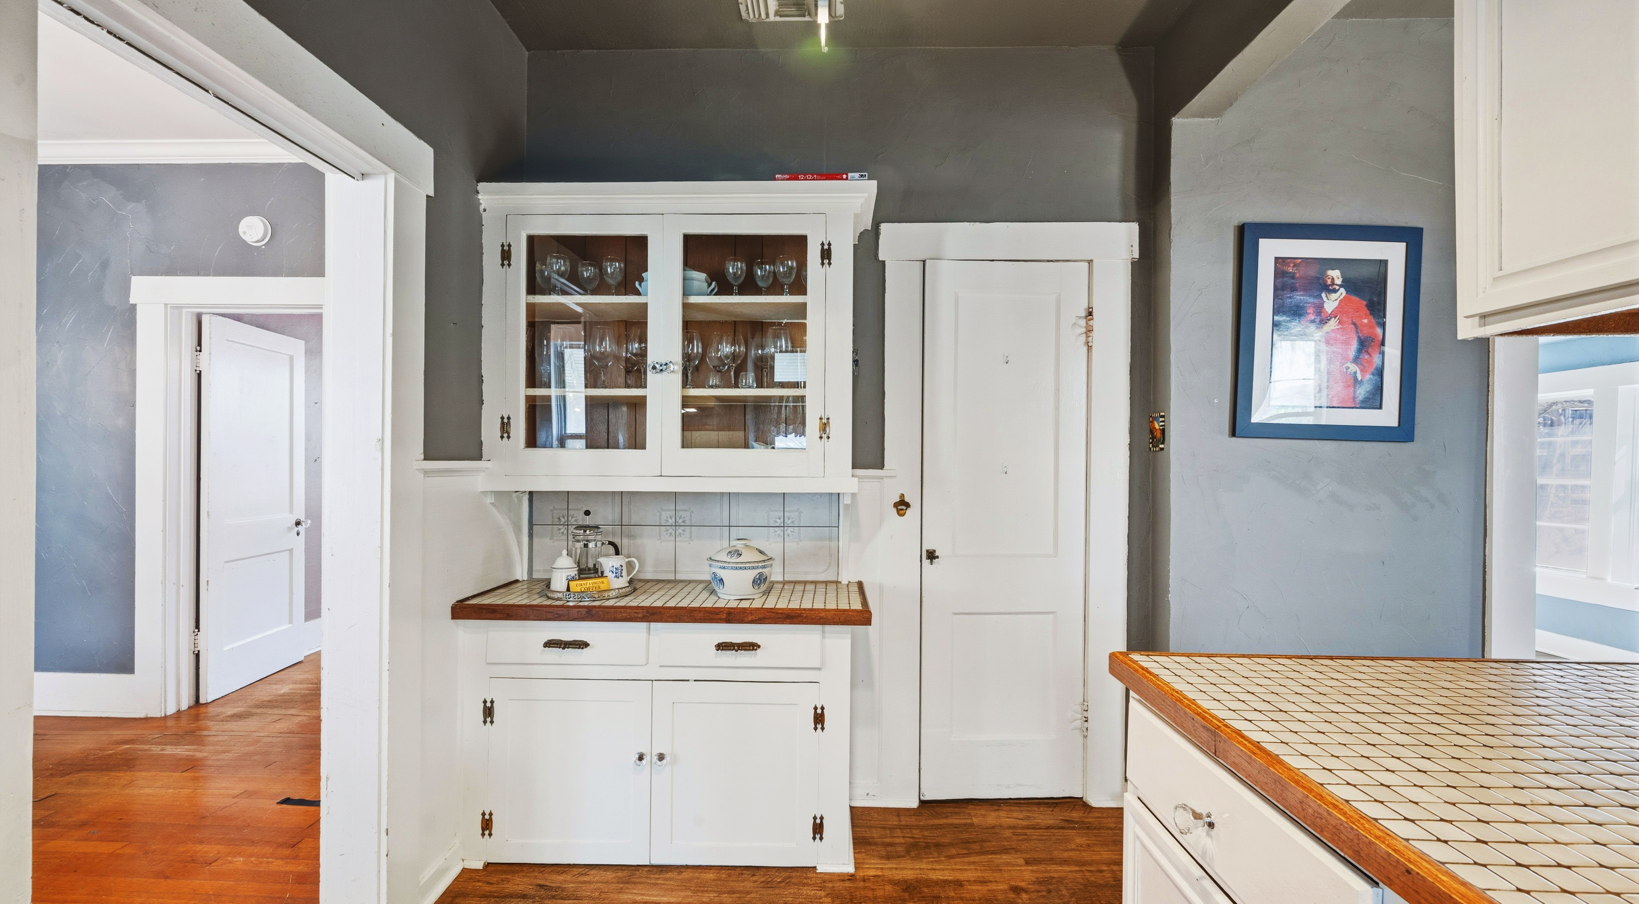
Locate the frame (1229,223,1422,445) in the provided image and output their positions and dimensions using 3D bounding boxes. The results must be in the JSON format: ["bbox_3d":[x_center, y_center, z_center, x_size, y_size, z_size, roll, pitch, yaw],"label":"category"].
[{"bbox_3d":[1.798,-0.420,2.418,0.619,0.754,0.026,2,0,1],"label":"frame"}]

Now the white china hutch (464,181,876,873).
[{"bbox_3d":[-0.477,0.229,2.387,1.311,2.230,0.475,0,0,1],"label":"white china hutch"}]

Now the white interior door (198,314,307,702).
[{"bbox_3d":[-3.255,0.305,3.959,0.040,2.030,0.760,0,0,-5],"label":"white interior door"}]

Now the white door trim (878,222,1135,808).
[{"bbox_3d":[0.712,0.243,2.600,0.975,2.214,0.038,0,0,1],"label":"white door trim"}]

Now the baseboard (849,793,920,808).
[{"bbox_3d":[0.247,1.318,2.602,0.252,0.060,0.022,0,0,1],"label":"baseboard"}]

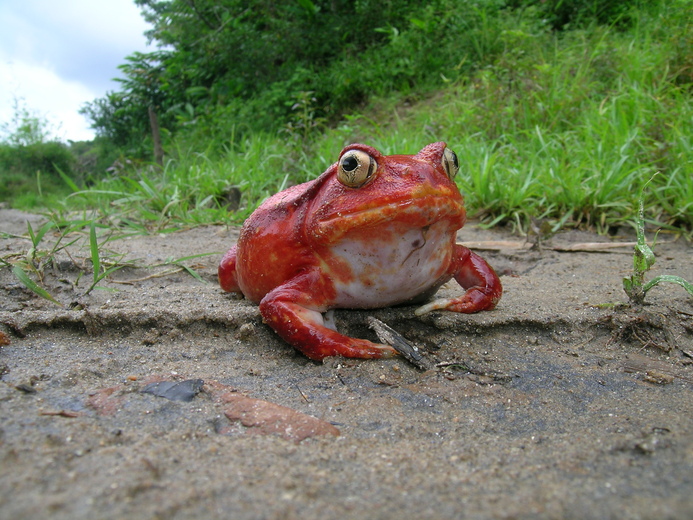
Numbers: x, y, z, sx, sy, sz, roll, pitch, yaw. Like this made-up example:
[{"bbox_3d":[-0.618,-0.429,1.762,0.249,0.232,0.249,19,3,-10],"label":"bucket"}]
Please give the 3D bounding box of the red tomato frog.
[{"bbox_3d":[0.004,-0.007,0.180,0.081,0.057,0.088,-5,8,-38],"label":"red tomato frog"}]

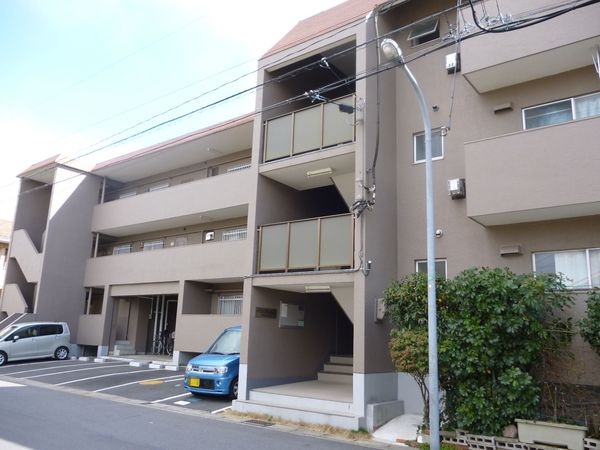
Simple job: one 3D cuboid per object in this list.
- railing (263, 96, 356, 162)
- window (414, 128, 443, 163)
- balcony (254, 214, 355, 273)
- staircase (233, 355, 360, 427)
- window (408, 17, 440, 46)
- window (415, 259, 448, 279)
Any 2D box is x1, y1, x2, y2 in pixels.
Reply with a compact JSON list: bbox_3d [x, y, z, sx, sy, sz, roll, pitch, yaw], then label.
[{"bbox_3d":[0.173,-2.162,11.105,2.590,1.110,0.120,-7,-16,36],"label":"railing"},{"bbox_3d":[2.841,-1.714,10.691,0.670,0.710,0.120,-7,-16,36],"label":"window"},{"bbox_3d":[0.080,0.443,10.515,2.590,1.125,0.120,-7,-16,36],"label":"balcony"},{"bbox_3d":[0.944,3.626,11.056,2.930,1.080,3.750,-7,-16,36],"label":"staircase"},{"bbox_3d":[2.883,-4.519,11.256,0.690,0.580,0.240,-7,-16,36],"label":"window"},{"bbox_3d":[2.738,1.079,10.062,0.680,0.710,0.120,-7,-16,36],"label":"window"}]

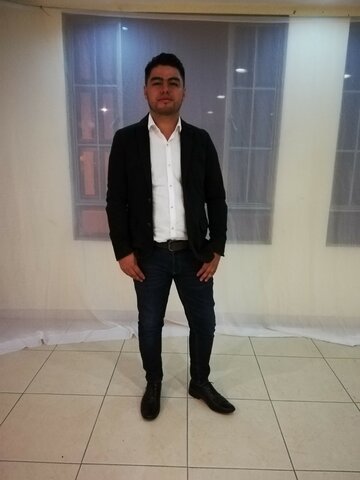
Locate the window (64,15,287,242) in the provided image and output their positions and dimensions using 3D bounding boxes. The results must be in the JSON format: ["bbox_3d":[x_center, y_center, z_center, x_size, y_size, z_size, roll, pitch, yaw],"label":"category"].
[{"bbox_3d":[-0.041,-0.716,2.593,1.440,1.490,0.100,1,14,1],"label":"window"}]

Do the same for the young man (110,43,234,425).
[{"bbox_3d":[-0.035,0.020,1.823,0.650,1.730,0.330,0,14,-4],"label":"young man"}]

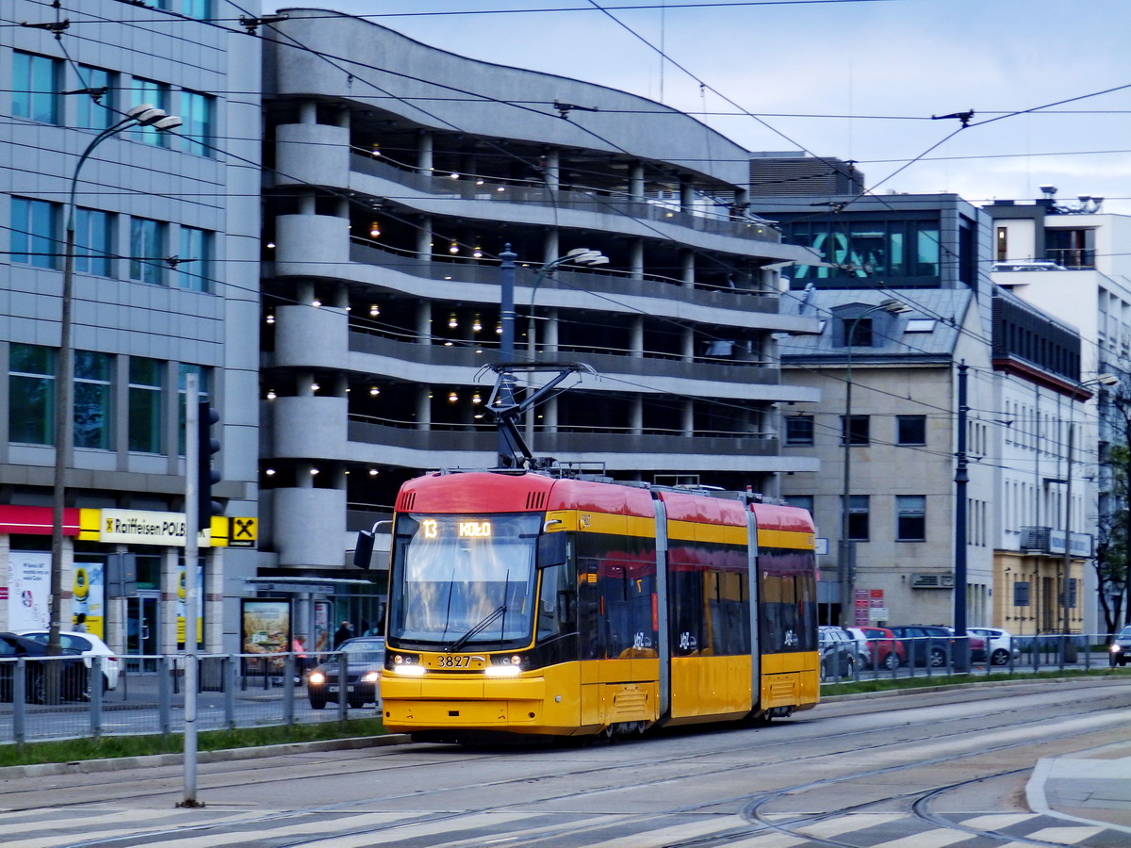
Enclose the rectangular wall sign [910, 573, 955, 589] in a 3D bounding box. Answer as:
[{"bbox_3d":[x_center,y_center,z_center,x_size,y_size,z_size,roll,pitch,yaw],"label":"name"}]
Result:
[{"bbox_3d":[14.712,6.281,170.000,1.770,0.600,0.200,0,-3,14],"label":"rectangular wall sign"}]

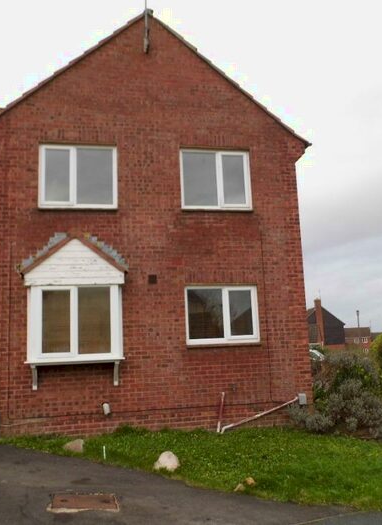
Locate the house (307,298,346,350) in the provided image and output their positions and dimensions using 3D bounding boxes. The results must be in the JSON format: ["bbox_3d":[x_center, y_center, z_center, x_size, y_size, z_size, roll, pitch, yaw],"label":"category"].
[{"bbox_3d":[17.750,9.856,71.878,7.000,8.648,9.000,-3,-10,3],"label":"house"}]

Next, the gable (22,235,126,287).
[{"bbox_3d":[-1.889,-0.009,8.278,1.621,0.824,0.420,-1,-10,-11],"label":"gable"}]

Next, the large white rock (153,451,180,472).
[{"bbox_3d":[-0.314,2.551,6.480,0.320,0.250,0.270,0,-10,-10],"label":"large white rock"}]

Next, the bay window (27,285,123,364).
[{"bbox_3d":[-1.873,0.993,8.160,1.510,1.240,0.340,0,-10,-10],"label":"bay window"}]

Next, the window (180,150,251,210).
[{"bbox_3d":[0.465,-1.485,9.253,1.327,1.122,0.100,-1,-10,-11],"label":"window"}]

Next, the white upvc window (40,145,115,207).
[{"bbox_3d":[-1.946,-1.474,8.768,1.300,1.110,0.100,0,-10,-10],"label":"white upvc window"}]

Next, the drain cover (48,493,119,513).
[{"bbox_3d":[-1.069,2.410,5.061,0.660,0.050,0.520,6,-10,-9],"label":"drain cover"}]

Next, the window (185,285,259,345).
[{"bbox_3d":[0.555,0.928,8.845,1.306,1.012,0.100,-1,-10,-11],"label":"window"}]

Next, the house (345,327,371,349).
[{"bbox_3d":[35.700,17.756,111.500,6.500,6.800,7.000,-2,-9,0],"label":"house"}]

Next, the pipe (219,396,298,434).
[{"bbox_3d":[1.170,2.578,8.531,1.400,0.520,0.080,0,-10,-10],"label":"pipe"}]

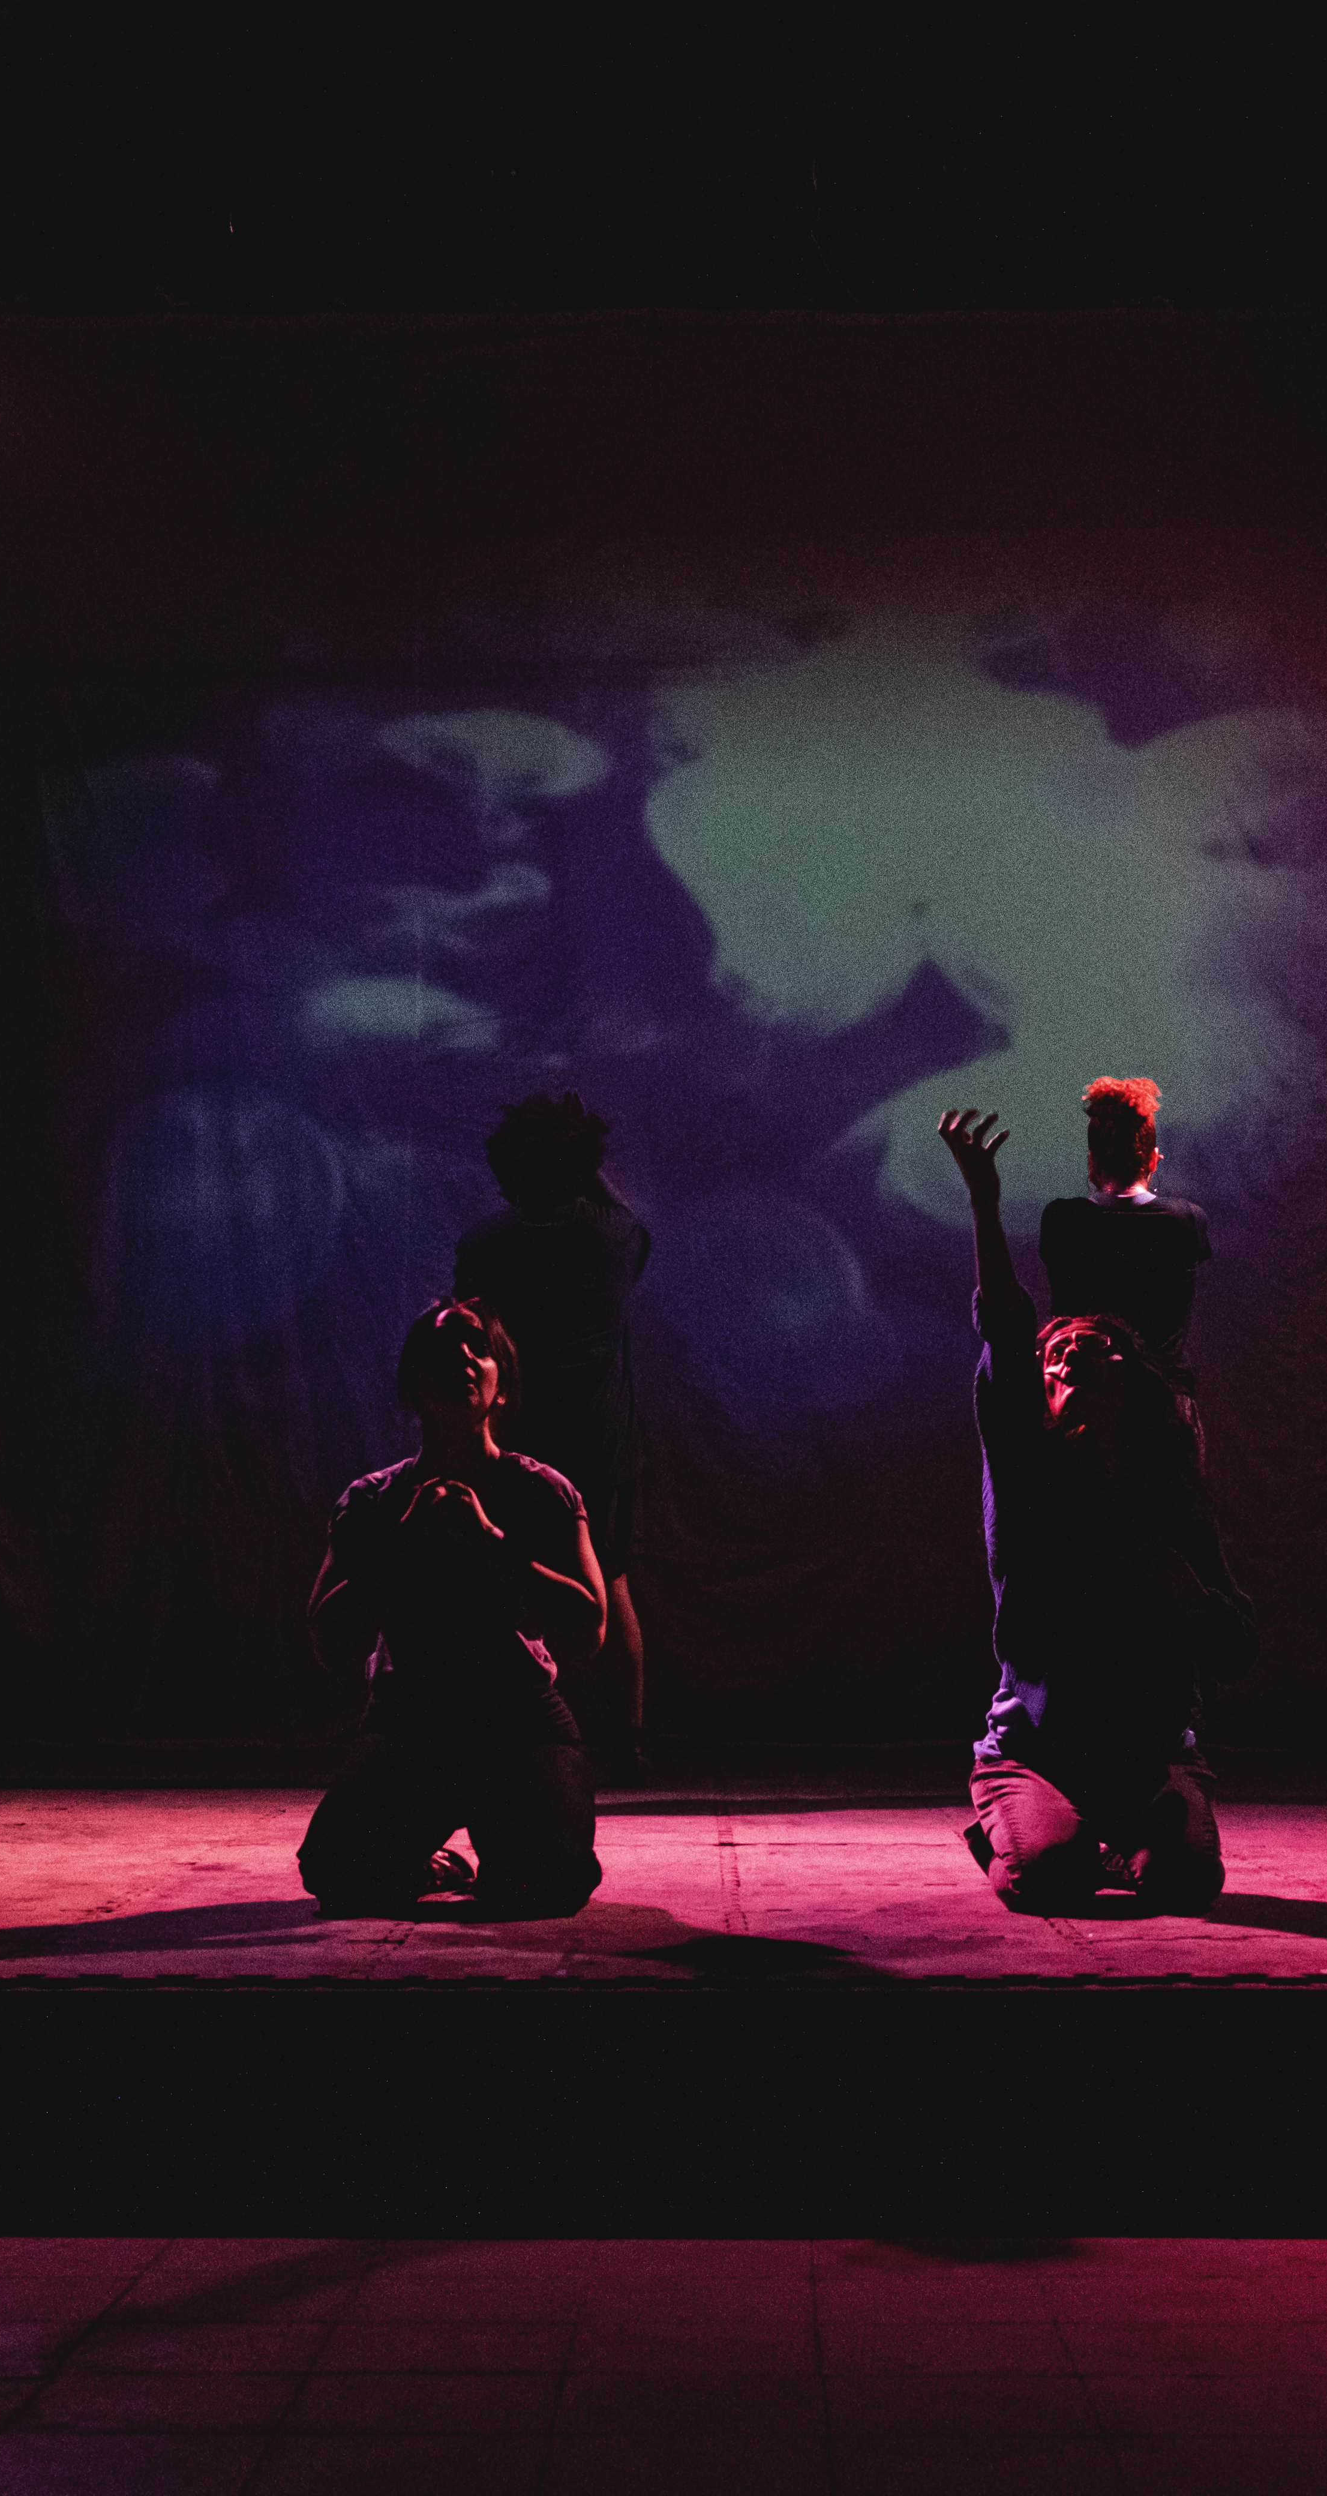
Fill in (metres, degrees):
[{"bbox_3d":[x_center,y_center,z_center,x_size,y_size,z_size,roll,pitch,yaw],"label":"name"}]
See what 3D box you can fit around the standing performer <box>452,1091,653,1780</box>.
[{"bbox_3d":[-0.283,0.471,8.091,0.500,1.752,0.400,0,-5,3],"label":"standing performer"}]

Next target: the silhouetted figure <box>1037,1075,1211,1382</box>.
[{"bbox_3d":[1.099,0.445,7.692,0.440,1.730,0.360,0,-5,3],"label":"silhouetted figure"}]

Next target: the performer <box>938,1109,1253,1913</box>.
[{"bbox_3d":[0.721,0.429,5.384,0.500,1.328,0.620,0,-5,5],"label":"performer"}]

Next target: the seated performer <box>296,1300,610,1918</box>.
[{"bbox_3d":[-0.348,0.589,5.368,0.490,1.006,0.620,0,-5,0],"label":"seated performer"}]

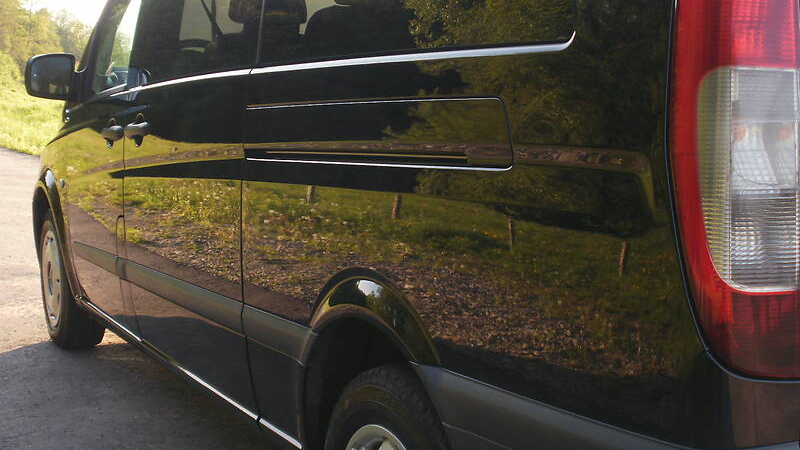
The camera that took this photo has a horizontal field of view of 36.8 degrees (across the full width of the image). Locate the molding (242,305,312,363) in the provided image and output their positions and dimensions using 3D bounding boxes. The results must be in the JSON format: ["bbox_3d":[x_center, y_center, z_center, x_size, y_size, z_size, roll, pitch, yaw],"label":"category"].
[{"bbox_3d":[-0.290,0.253,2.842,0.038,0.095,0.390,-3,6,-27],"label":"molding"}]

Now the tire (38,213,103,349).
[{"bbox_3d":[-1.455,0.232,5.375,0.210,0.660,0.660,-3,9,-27],"label":"tire"}]

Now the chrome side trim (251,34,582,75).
[{"bbox_3d":[-0.052,-0.331,2.407,0.035,0.046,1.262,-3,6,-29],"label":"chrome side trim"}]

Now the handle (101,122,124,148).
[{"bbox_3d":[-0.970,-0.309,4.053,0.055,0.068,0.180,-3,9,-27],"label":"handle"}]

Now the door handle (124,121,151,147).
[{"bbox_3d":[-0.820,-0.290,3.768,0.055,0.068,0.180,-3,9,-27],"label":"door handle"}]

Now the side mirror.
[{"bbox_3d":[-1.390,-0.588,4.780,0.205,0.185,0.115,-3,9,-27],"label":"side mirror"}]

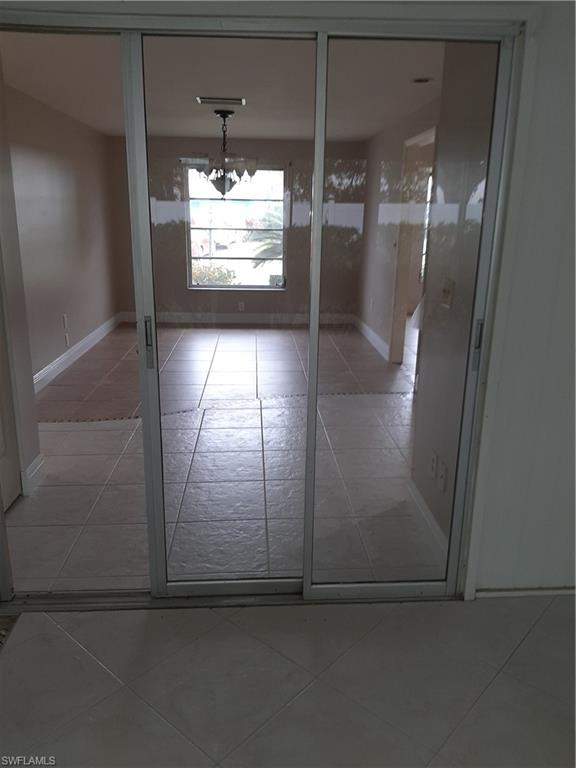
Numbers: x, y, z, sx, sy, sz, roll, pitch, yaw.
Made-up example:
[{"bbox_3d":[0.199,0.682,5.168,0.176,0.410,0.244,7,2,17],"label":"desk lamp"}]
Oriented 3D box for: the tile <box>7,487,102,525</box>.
[{"bbox_3d":[-1.255,0.651,3.096,0.455,0.012,0.455,-1,16,-3],"label":"tile"}]

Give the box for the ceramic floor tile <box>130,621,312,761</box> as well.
[{"bbox_3d":[-0.225,1.009,1.951,0.453,0.012,0.453,14,21,40],"label":"ceramic floor tile"}]

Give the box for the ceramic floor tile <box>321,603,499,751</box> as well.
[{"bbox_3d":[0.414,1.001,1.987,0.453,0.012,0.453,14,21,40],"label":"ceramic floor tile"}]

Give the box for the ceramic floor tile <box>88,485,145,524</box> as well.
[{"bbox_3d":[-0.801,0.645,3.124,0.455,0.012,0.455,-1,16,-3],"label":"ceramic floor tile"}]

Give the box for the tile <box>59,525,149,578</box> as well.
[{"bbox_3d":[-0.774,0.768,2.686,0.455,0.012,0.455,-1,16,-3],"label":"tile"}]

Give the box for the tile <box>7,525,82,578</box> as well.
[{"bbox_3d":[-1.228,0.774,2.659,0.455,0.012,0.455,-1,16,-3],"label":"tile"}]

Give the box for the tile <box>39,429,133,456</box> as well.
[{"bbox_3d":[-1.311,0.406,3.971,0.455,0.012,0.455,-1,16,-3],"label":"tile"}]

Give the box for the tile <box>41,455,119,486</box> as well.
[{"bbox_3d":[-1.283,0.529,3.534,0.455,0.012,0.455,-1,16,-3],"label":"tile"}]

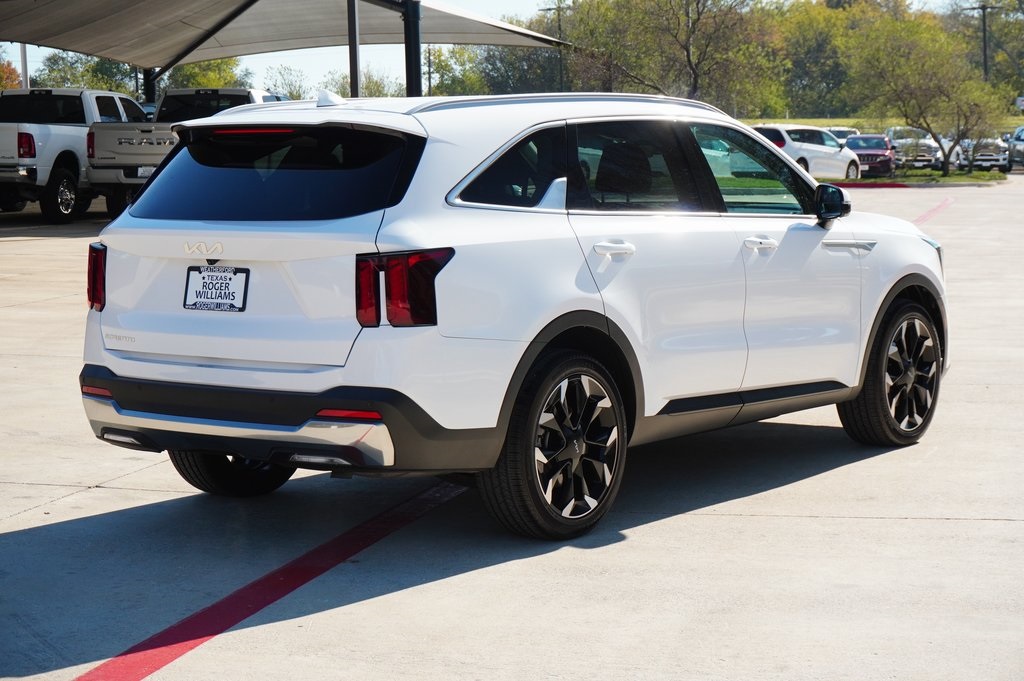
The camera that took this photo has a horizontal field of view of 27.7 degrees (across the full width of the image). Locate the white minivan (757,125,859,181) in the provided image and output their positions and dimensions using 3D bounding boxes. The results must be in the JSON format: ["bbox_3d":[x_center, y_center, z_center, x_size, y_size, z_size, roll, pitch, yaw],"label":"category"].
[{"bbox_3d":[8.461,-5.493,61.300,2.000,1.780,5.100,3,7,37],"label":"white minivan"}]

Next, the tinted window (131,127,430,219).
[{"bbox_3d":[-0.910,-0.605,7.725,1.350,0.460,0.125,3,-33,37],"label":"tinted window"}]

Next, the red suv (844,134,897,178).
[{"bbox_3d":[12.149,-6.245,70.800,1.870,1.670,4.500,0,6,13],"label":"red suv"}]

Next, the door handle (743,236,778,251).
[{"bbox_3d":[1.065,-0.410,8.836,0.052,0.053,0.250,0,5,37],"label":"door handle"}]

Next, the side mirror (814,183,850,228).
[{"bbox_3d":[1.417,-0.590,9.144,0.185,0.205,0.135,4,7,37],"label":"side mirror"}]

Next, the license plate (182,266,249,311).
[{"bbox_3d":[-1.073,-0.187,7.540,0.314,0.160,0.020,3,-4,37],"label":"license plate"}]

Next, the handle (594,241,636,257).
[{"bbox_3d":[0.395,-0.351,7.942,0.052,0.053,0.250,0,5,37],"label":"handle"}]

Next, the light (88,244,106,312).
[{"bbox_3d":[-1.586,-0.250,8.129,0.250,0.260,0.260,3,7,37],"label":"light"}]

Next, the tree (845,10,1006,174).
[{"bbox_3d":[13.055,-7.814,65.500,5.000,5.150,4.600,0,6,12],"label":"tree"}]

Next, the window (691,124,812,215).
[{"bbox_3d":[1.052,-0.742,9.012,0.050,0.420,0.800,-22,-8,36],"label":"window"}]

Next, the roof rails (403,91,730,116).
[{"bbox_3d":[0.279,-0.946,8.329,0.080,0.090,2.150,3,7,37],"label":"roof rails"}]

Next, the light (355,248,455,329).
[{"bbox_3d":[-0.366,-0.180,7.151,0.270,0.275,0.260,4,7,37],"label":"light"}]

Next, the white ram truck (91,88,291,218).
[{"bbox_3d":[-4.714,-3.093,34.413,2.050,2.030,6.000,1,6,16],"label":"white ram truck"}]

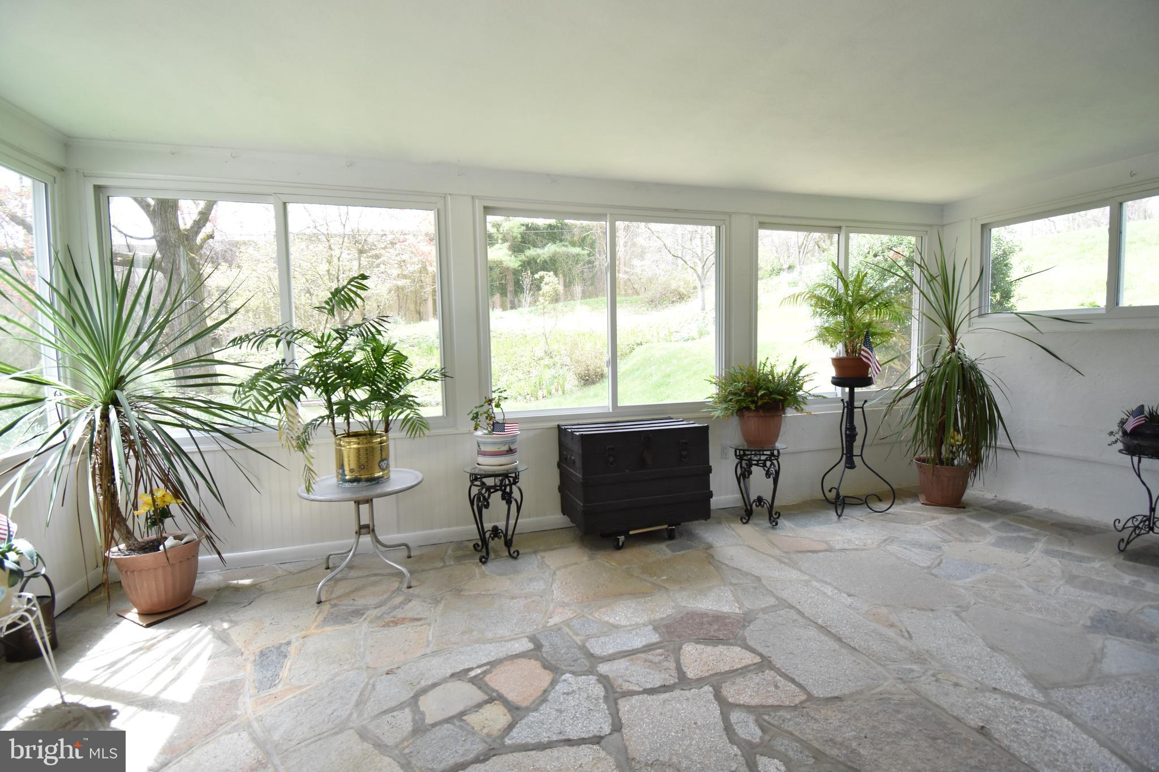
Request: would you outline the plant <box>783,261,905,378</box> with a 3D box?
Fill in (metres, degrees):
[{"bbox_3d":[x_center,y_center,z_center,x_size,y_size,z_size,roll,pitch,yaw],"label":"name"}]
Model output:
[{"bbox_3d":[1.952,-0.472,3.476,0.756,0.831,0.670,-2,4,-15],"label":"plant"}]

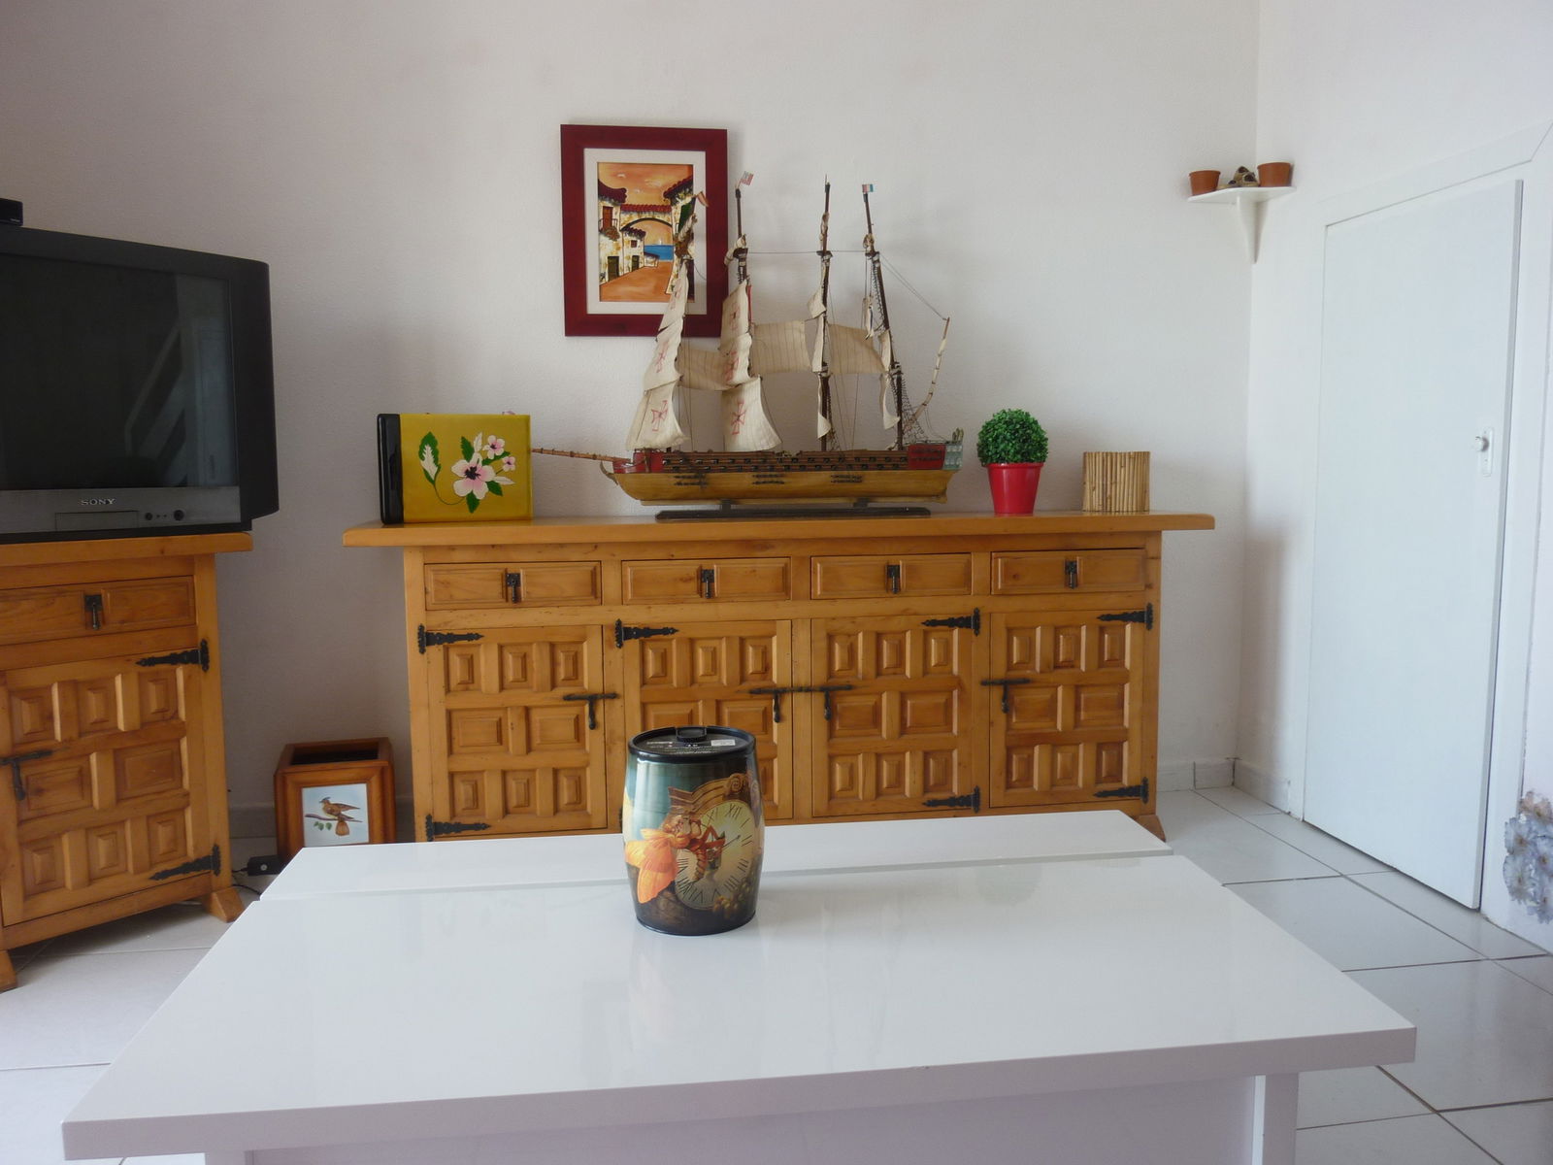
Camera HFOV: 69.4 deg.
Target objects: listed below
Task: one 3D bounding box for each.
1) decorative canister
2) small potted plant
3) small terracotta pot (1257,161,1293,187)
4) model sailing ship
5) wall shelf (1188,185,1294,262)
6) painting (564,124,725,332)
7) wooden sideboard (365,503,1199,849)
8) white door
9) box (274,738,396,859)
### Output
[{"bbox_3d":[-0.096,0.288,1.316,0.166,0.203,0.166,0,6,0],"label":"decorative canister"},{"bbox_3d":[0.605,-0.309,2.875,0.181,0.266,0.181,-1,6,-8],"label":"small potted plant"},{"bbox_3d":[1.313,-1.073,2.953,0.083,0.061,0.083,0,6,0],"label":"small terracotta pot"},{"bbox_3d":[-0.061,-0.564,2.729,1.065,0.815,0.222,-1,6,-8],"label":"model sailing ship"},{"bbox_3d":[1.290,-0.981,3.098,0.269,0.179,0.170,4,7,36],"label":"wall shelf"},{"bbox_3d":[-0.336,-0.904,2.911,0.424,0.527,0.026,-1,6,-8],"label":"painting"},{"bbox_3d":[0.035,0.246,2.851,2.038,0.825,0.449,-1,6,-8],"label":"wooden sideboard"},{"bbox_3d":[1.459,-0.096,2.611,0.040,1.526,0.628,-1,6,-8],"label":"white door"},{"bbox_3d":[-1.080,0.550,2.789,0.255,0.251,0.293,-2,6,-17],"label":"box"}]

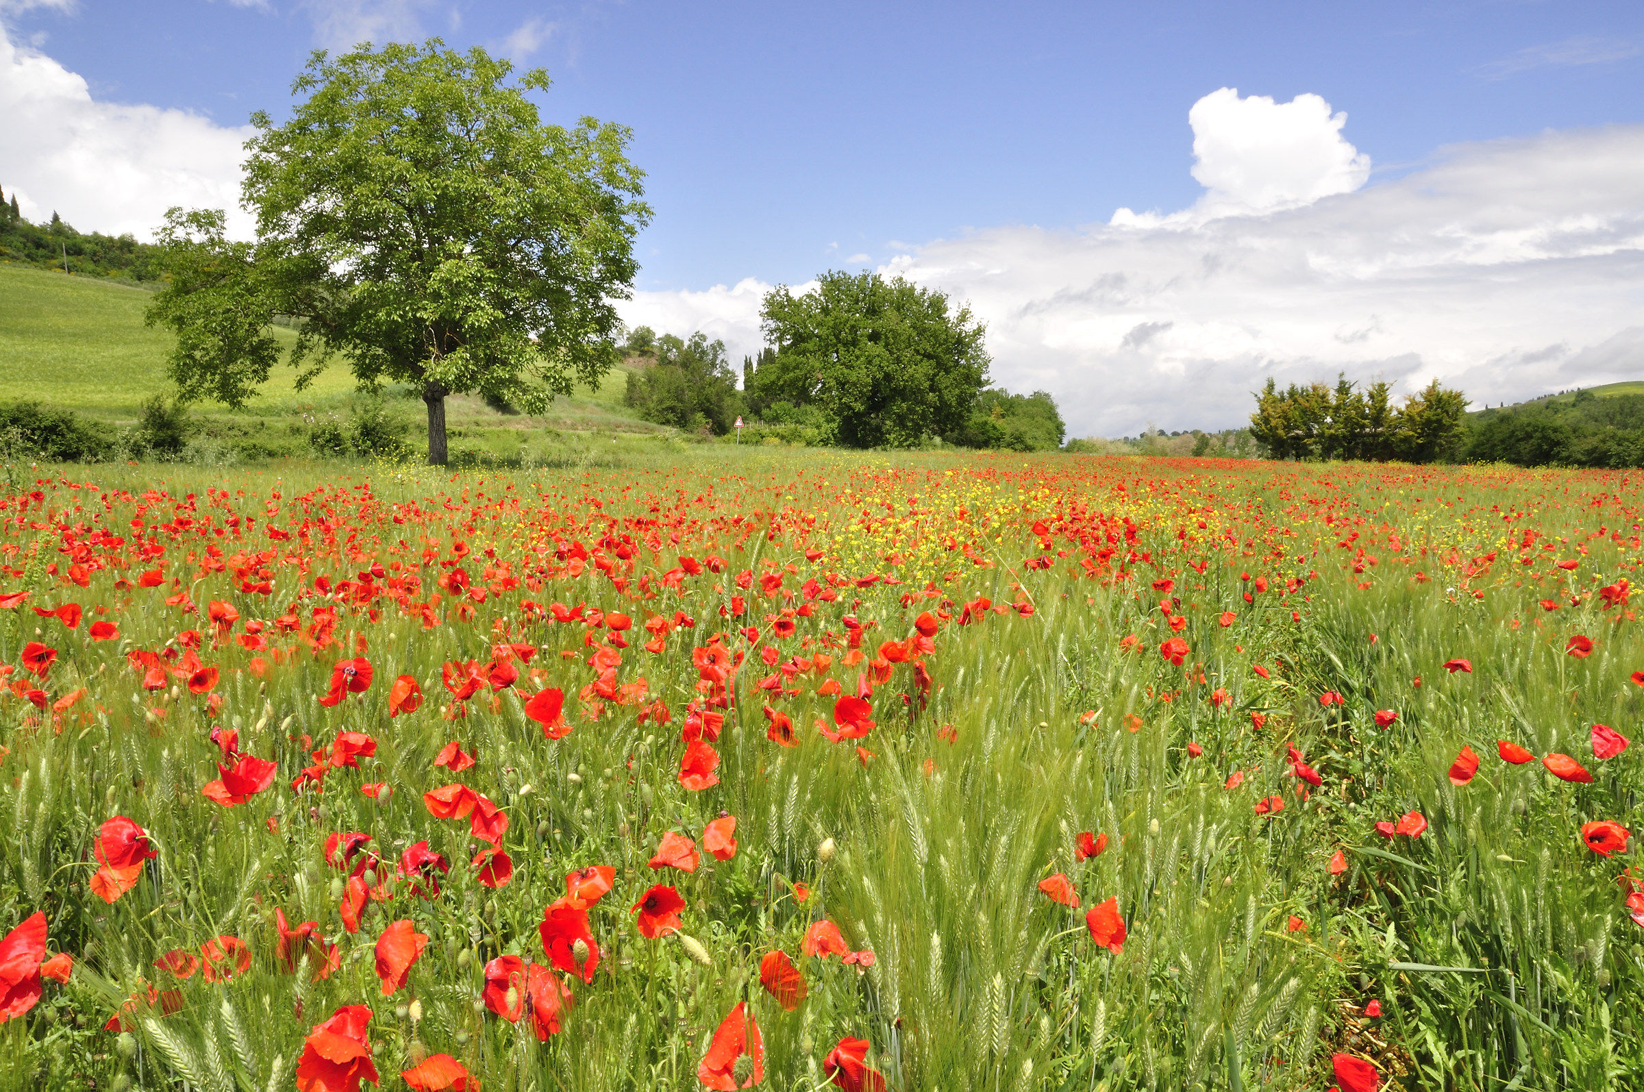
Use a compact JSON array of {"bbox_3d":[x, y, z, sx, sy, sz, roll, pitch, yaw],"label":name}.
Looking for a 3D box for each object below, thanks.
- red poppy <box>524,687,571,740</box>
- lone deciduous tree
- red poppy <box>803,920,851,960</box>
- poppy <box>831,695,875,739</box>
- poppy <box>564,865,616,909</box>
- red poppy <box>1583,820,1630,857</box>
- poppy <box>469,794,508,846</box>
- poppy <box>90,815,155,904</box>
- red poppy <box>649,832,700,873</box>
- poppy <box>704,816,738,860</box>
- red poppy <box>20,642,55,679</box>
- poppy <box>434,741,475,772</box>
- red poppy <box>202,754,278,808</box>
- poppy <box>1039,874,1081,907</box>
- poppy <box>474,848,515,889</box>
[{"bbox_3d":[-0.465,0.283,1.930,0.076,0.086,0.060,-2,5,-24],"label":"red poppy"},{"bbox_3d":[-9.650,-6.604,26.000,11.136,9.899,10.000,0,5,0],"label":"lone deciduous tree"},{"bbox_3d":[0.006,0.467,1.350,0.055,0.050,0.052,0,5,0],"label":"red poppy"},{"bbox_3d":[0.060,0.334,2.220,0.085,0.083,0.070,-1,5,-10],"label":"poppy"},{"bbox_3d":[-0.306,0.449,1.500,0.067,0.056,0.055,1,5,11],"label":"poppy"},{"bbox_3d":[1.184,0.442,1.720,0.060,0.054,0.070,-4,7,-40],"label":"red poppy"},{"bbox_3d":[-0.476,0.392,1.630,0.050,0.071,0.058,-4,6,-37],"label":"poppy"},{"bbox_3d":[-0.786,0.352,1.280,0.065,0.097,0.073,5,7,45],"label":"poppy"},{"bbox_3d":[-0.204,0.424,1.580,0.069,0.055,0.060,1,5,17],"label":"red poppy"},{"bbox_3d":[-0.150,0.436,1.700,0.048,0.063,0.050,-1,5,-11],"label":"poppy"},{"bbox_3d":[-1.893,0.276,2.750,0.062,0.087,0.081,5,7,43],"label":"red poppy"},{"bbox_3d":[-0.669,0.383,2.080,0.073,0.054,0.060,-2,5,-18],"label":"poppy"},{"bbox_3d":[-0.740,0.298,1.450,0.093,0.067,0.075,-1,5,-11],"label":"red poppy"},{"bbox_3d":[0.312,0.452,1.500,0.054,0.043,0.050,2,5,24],"label":"poppy"},{"bbox_3d":[-0.452,0.443,1.570,0.055,0.055,0.048,-1,5,-17],"label":"poppy"}]

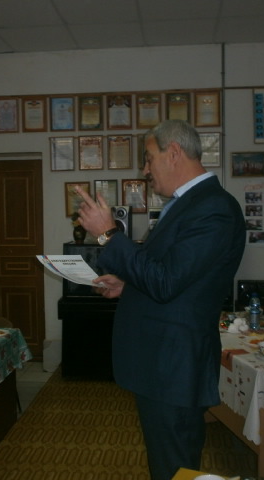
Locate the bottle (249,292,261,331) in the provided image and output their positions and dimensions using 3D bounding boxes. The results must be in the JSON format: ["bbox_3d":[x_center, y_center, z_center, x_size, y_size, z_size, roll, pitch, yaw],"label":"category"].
[{"bbox_3d":[0.698,0.410,2.840,0.065,0.217,0.065,0,0,5],"label":"bottle"}]

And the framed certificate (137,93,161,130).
[{"bbox_3d":[0.158,-1.168,4.555,0.228,0.314,0.020,-1,3,5],"label":"framed certificate"}]

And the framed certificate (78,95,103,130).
[{"bbox_3d":[-0.377,-1.164,4.604,0.226,0.313,0.020,-1,3,5],"label":"framed certificate"}]

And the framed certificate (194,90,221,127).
[{"bbox_3d":[0.685,-1.178,4.506,0.228,0.316,0.020,-1,3,5],"label":"framed certificate"}]

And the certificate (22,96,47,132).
[{"bbox_3d":[-0.901,-1.162,4.652,0.229,0.317,0.020,-1,3,5],"label":"certificate"}]

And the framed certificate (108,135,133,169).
[{"bbox_3d":[-0.107,-0.805,4.595,0.227,0.314,0.020,-1,3,5],"label":"framed certificate"}]

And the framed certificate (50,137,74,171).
[{"bbox_3d":[-0.644,-0.799,4.636,0.221,0.312,0.020,0,0,5],"label":"framed certificate"}]

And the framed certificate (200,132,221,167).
[{"bbox_3d":[0.694,-0.813,4.509,0.221,0.312,0.020,0,0,5],"label":"framed certificate"}]

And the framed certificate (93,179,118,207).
[{"bbox_3d":[-0.238,-0.392,4.601,0.221,0.312,0.020,0,0,5],"label":"framed certificate"}]

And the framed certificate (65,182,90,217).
[{"bbox_3d":[-0.503,-0.373,4.651,0.230,0.320,0.020,-1,3,5],"label":"framed certificate"}]

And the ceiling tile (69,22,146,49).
[{"bbox_3d":[-0.203,-1.754,4.287,0.605,0.020,0.580,-1,3,5],"label":"ceiling tile"}]

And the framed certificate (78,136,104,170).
[{"bbox_3d":[-0.376,-0.801,4.620,0.227,0.315,0.020,-1,3,5],"label":"framed certificate"}]

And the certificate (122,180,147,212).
[{"bbox_3d":[0.030,-0.399,4.601,0.230,0.315,0.020,-1,3,5],"label":"certificate"}]

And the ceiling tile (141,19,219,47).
[{"bbox_3d":[0.405,-1.783,4.255,0.605,0.020,0.555,0,0,5],"label":"ceiling tile"}]

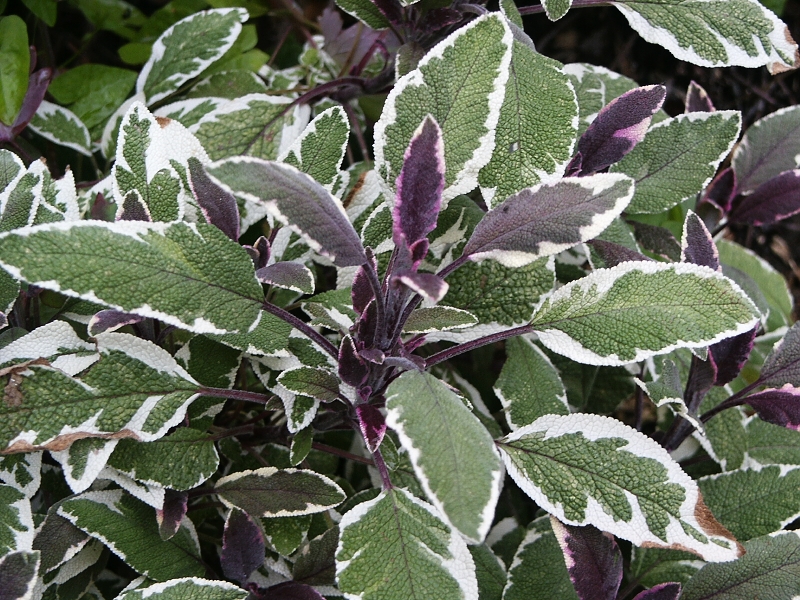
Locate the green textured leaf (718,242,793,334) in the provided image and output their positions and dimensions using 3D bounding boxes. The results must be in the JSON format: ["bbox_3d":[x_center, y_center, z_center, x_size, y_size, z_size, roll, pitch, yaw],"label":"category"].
[{"bbox_3d":[0.118,-0.005,0.610,0.047,0.010,0.025,44,55,9],"label":"green textured leaf"}]

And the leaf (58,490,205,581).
[{"bbox_3d":[-0.093,0.082,0.630,0.058,0.009,0.026,26,57,6],"label":"leaf"}]

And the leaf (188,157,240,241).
[{"bbox_3d":[-0.059,-0.032,0.570,0.014,0.031,0.006,-24,19,5],"label":"leaf"}]

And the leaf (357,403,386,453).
[{"bbox_3d":[-0.009,0.039,0.550,0.009,0.005,0.015,-7,74,-8],"label":"leaf"}]

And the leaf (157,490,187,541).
[{"bbox_3d":[-0.079,0.074,0.625,0.010,0.005,0.019,11,78,4],"label":"leaf"}]

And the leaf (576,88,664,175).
[{"bbox_3d":[0.070,-0.054,0.575,0.044,0.008,0.017,-43,75,9],"label":"leaf"}]

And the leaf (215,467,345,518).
[{"bbox_3d":[-0.037,0.059,0.558,0.041,0.007,0.018,3,49,10],"label":"leaf"}]

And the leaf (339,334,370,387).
[{"bbox_3d":[-0.015,0.021,0.600,0.011,0.018,0.005,-8,15,4],"label":"leaf"}]

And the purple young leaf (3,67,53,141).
[{"bbox_3d":[-0.139,-0.073,0.670,0.010,0.032,0.006,44,20,25],"label":"purple young leaf"}]

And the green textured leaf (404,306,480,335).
[{"bbox_3d":[0.012,0.006,0.530,0.024,0.005,0.011,-5,50,-3],"label":"green textured leaf"}]

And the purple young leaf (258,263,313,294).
[{"bbox_3d":[-0.035,-0.006,0.540,0.018,0.006,0.011,16,52,6],"label":"purple young leaf"}]

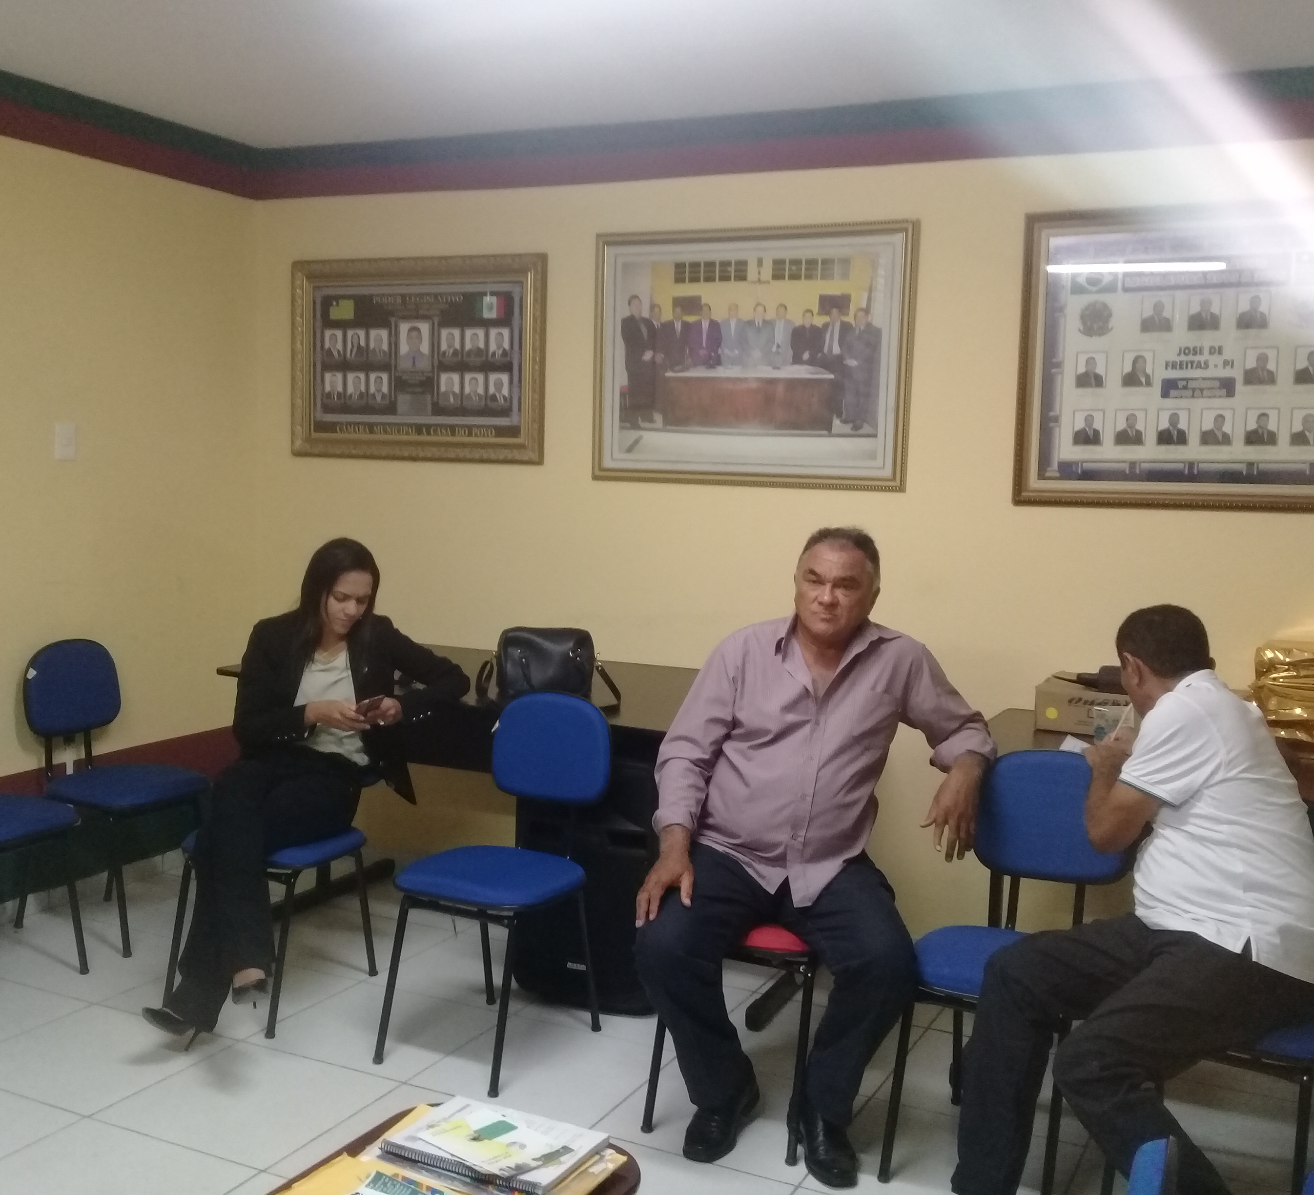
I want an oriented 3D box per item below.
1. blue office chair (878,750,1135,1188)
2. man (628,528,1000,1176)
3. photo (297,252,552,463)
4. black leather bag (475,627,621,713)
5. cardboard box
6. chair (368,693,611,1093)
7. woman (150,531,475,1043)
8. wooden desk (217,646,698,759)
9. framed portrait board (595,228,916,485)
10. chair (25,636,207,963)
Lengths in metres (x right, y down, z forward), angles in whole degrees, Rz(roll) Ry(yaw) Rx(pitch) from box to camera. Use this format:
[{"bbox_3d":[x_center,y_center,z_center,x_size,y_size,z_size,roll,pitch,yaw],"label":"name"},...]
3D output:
[{"bbox_3d":[0.725,0.735,2.881,0.440,0.820,0.510,5,6,29],"label":"blue office chair"},{"bbox_3d":[0.359,0.491,2.962,0.640,1.265,0.700,4,6,19],"label":"man"},{"bbox_3d":[-0.765,-0.752,4.518,0.967,0.631,0.045,5,6,26],"label":"photo"},{"bbox_3d":[-0.287,0.172,3.731,0.320,0.175,0.160,2,5,-1],"label":"black leather bag"},{"bbox_3d":[1.122,0.269,3.519,0.320,0.120,0.230,4,6,24],"label":"cardboard box"},{"bbox_3d":[-0.366,0.652,3.357,0.440,0.820,0.510,5,6,29],"label":"chair"},{"bbox_3d":[-0.877,0.446,3.504,0.550,1.175,0.680,4,6,21],"label":"woman"},{"bbox_3d":[-0.343,0.619,4.002,1.620,0.765,0.800,5,6,26],"label":"wooden desk"},{"bbox_3d":[0.253,-0.677,4.030,0.963,0.717,0.045,5,6,26],"label":"framed portrait board"},{"bbox_3d":[-1.559,0.541,4.087,0.510,0.820,0.440,5,6,26],"label":"chair"}]

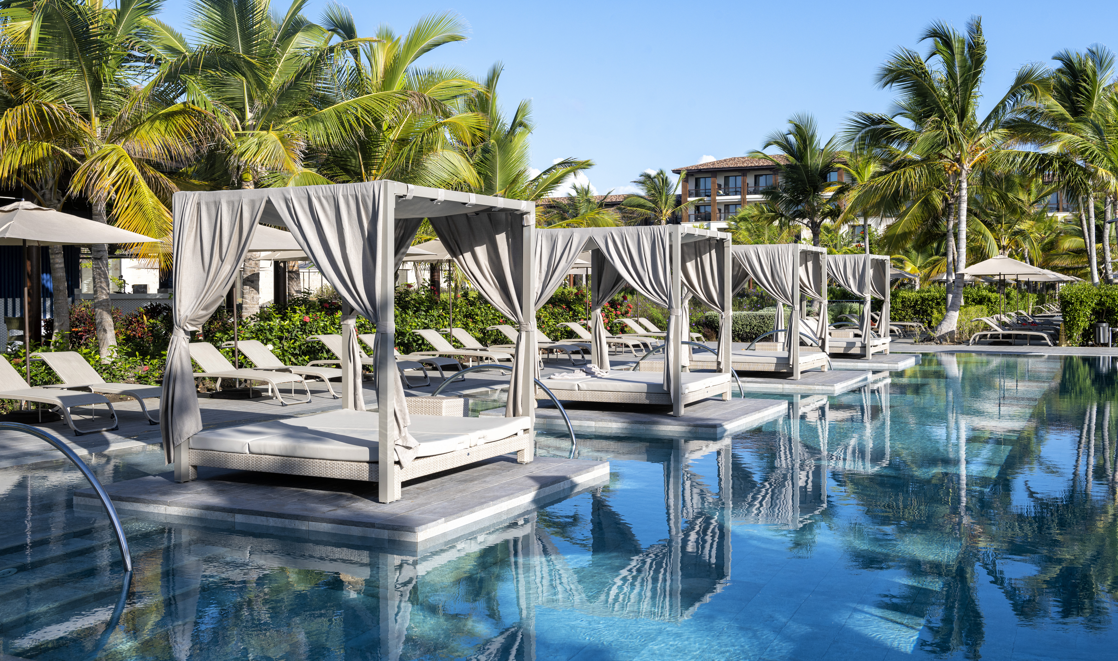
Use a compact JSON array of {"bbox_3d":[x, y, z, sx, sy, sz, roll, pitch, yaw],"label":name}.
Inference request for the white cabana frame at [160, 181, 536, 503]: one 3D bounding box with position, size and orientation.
[{"bbox_3d":[-1.527,0.036,8.509,1.921,2.130,2.044,1,2,27],"label":"white cabana frame"}]

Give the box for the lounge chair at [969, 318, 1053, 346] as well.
[{"bbox_3d":[11.549,0.010,27.642,1.920,0.750,0.620,1,2,27],"label":"lounge chair"}]

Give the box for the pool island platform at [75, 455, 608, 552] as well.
[{"bbox_3d":[-1.533,1.199,8.436,2.945,0.157,2.847,1,2,26],"label":"pool island platform"}]

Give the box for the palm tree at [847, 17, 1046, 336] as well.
[{"bbox_3d":[11.561,-4.563,32.400,5.963,9.576,5.963,0,2,0],"label":"palm tree"}]

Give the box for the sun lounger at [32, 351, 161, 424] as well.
[{"bbox_3d":[-5.014,0.603,12.150,1.920,0.750,0.620,1,2,27],"label":"sun lounger"}]

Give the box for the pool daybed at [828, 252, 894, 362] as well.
[{"bbox_3d":[5.947,-0.522,23.517,2.009,2.160,2.094,1,2,26],"label":"pool daybed"}]

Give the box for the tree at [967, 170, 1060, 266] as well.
[{"bbox_3d":[18.375,-3.479,44.245,4.100,6.500,4.100,1,2,23],"label":"tree"}]

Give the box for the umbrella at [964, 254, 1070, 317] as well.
[{"bbox_3d":[11.718,-0.855,28.722,2.050,2.400,2.050,1,2,27],"label":"umbrella"}]

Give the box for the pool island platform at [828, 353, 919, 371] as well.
[{"bbox_3d":[5.995,0.646,23.275,2.945,0.157,2.847,1,2,26],"label":"pool island platform"}]

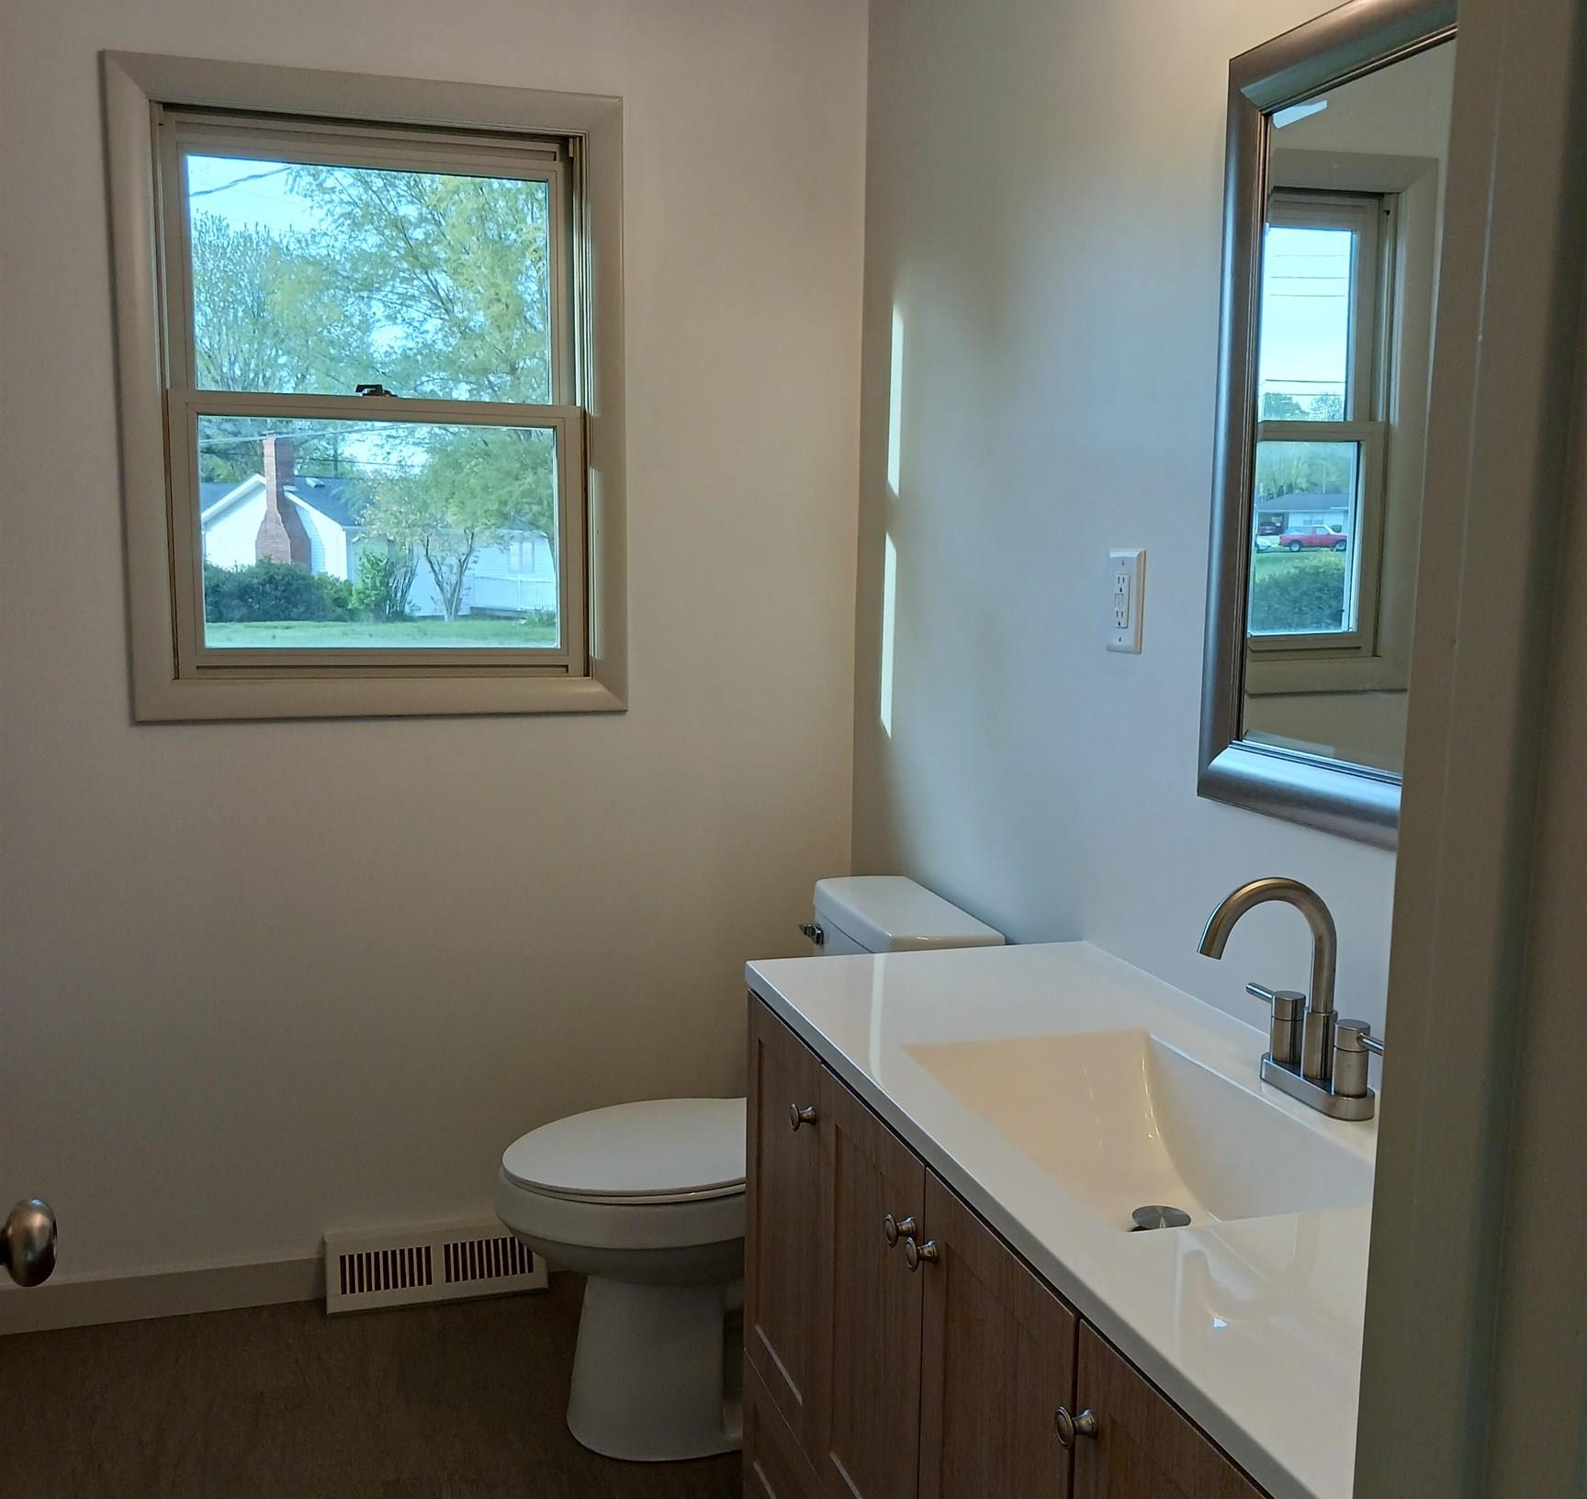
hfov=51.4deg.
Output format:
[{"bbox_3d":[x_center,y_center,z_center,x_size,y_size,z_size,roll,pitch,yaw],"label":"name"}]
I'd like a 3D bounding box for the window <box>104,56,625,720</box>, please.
[{"bbox_3d":[-0.701,-0.585,2.810,0.828,1.060,0.090,-2,8,-17],"label":"window"}]

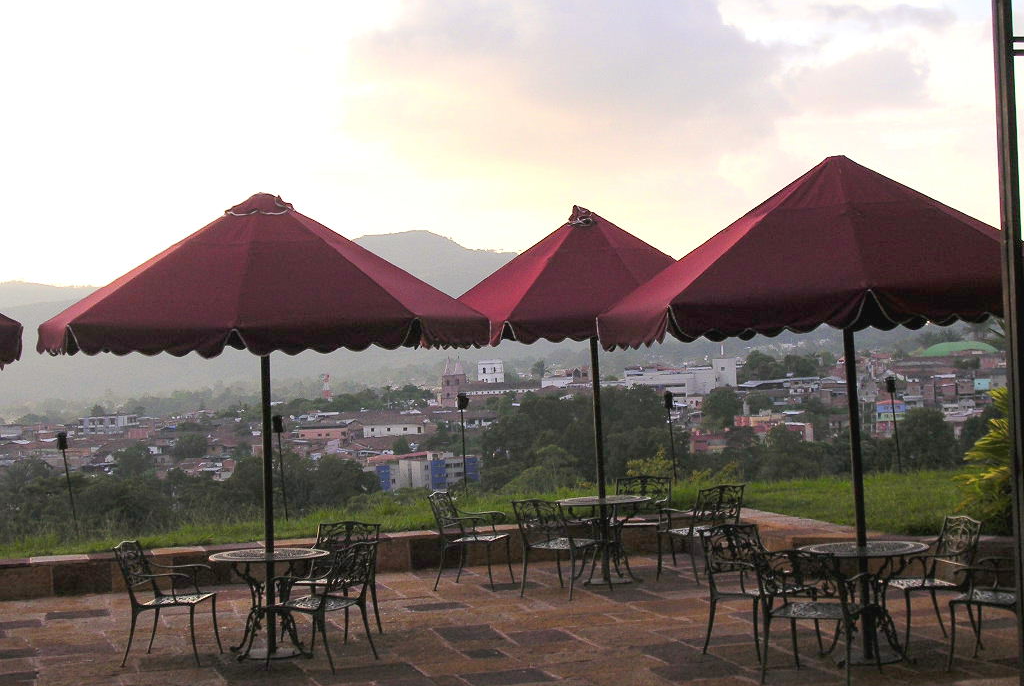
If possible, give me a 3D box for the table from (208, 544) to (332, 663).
[{"bbox_3d":[-1.781,1.938,14.680,0.880,0.730,0.880,-3,0,0],"label":"table"}]

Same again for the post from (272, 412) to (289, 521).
[{"bbox_3d":[-2.706,1.547,23.500,0.125,1.381,0.125,-5,0,0],"label":"post"}]

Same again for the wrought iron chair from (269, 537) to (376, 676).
[{"bbox_3d":[-1.346,1.863,14.127,0.650,0.873,0.587,-2,0,28],"label":"wrought iron chair"}]

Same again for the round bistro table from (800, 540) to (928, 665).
[{"bbox_3d":[2.377,1.751,13.332,0.880,0.730,0.880,-3,0,0],"label":"round bistro table"}]

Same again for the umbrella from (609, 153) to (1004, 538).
[{"bbox_3d":[2.323,0.430,13.494,3.395,3.419,3.395,-2,0,0],"label":"umbrella"}]

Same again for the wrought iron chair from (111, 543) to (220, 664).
[{"bbox_3d":[-2.537,1.903,14.621,0.630,0.870,0.590,-3,0,8],"label":"wrought iron chair"}]

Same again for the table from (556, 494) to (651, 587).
[{"bbox_3d":[0.881,1.830,18.423,0.879,0.743,0.879,-2,0,0],"label":"table"}]

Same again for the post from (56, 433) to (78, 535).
[{"bbox_3d":[-4.838,1.568,21.728,0.130,1.186,0.130,-8,0,0],"label":"post"}]

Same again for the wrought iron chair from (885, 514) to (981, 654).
[{"bbox_3d":[2.867,1.659,13.685,0.630,0.870,0.590,-3,0,-13],"label":"wrought iron chair"}]

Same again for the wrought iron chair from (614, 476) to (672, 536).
[{"bbox_3d":[1.214,1.747,19.072,0.587,0.873,0.650,-2,0,18],"label":"wrought iron chair"}]

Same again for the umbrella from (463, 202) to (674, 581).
[{"bbox_3d":[0.760,0.466,18.422,3.395,3.473,3.395,-2,0,0],"label":"umbrella"}]

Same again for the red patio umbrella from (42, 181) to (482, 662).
[{"bbox_3d":[-1.812,0.602,14.678,3.360,3.403,3.360,-3,0,0],"label":"red patio umbrella"}]

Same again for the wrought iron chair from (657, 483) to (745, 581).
[{"bbox_3d":[1.731,1.725,18.075,0.587,0.873,0.650,-3,0,-35],"label":"wrought iron chair"}]

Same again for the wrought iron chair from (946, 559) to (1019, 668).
[{"bbox_3d":[3.210,1.666,12.862,0.650,0.873,0.587,-2,0,30],"label":"wrought iron chair"}]

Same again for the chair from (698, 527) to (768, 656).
[{"bbox_3d":[1.722,1.730,13.805,0.587,0.873,0.650,-3,0,-35],"label":"chair"}]

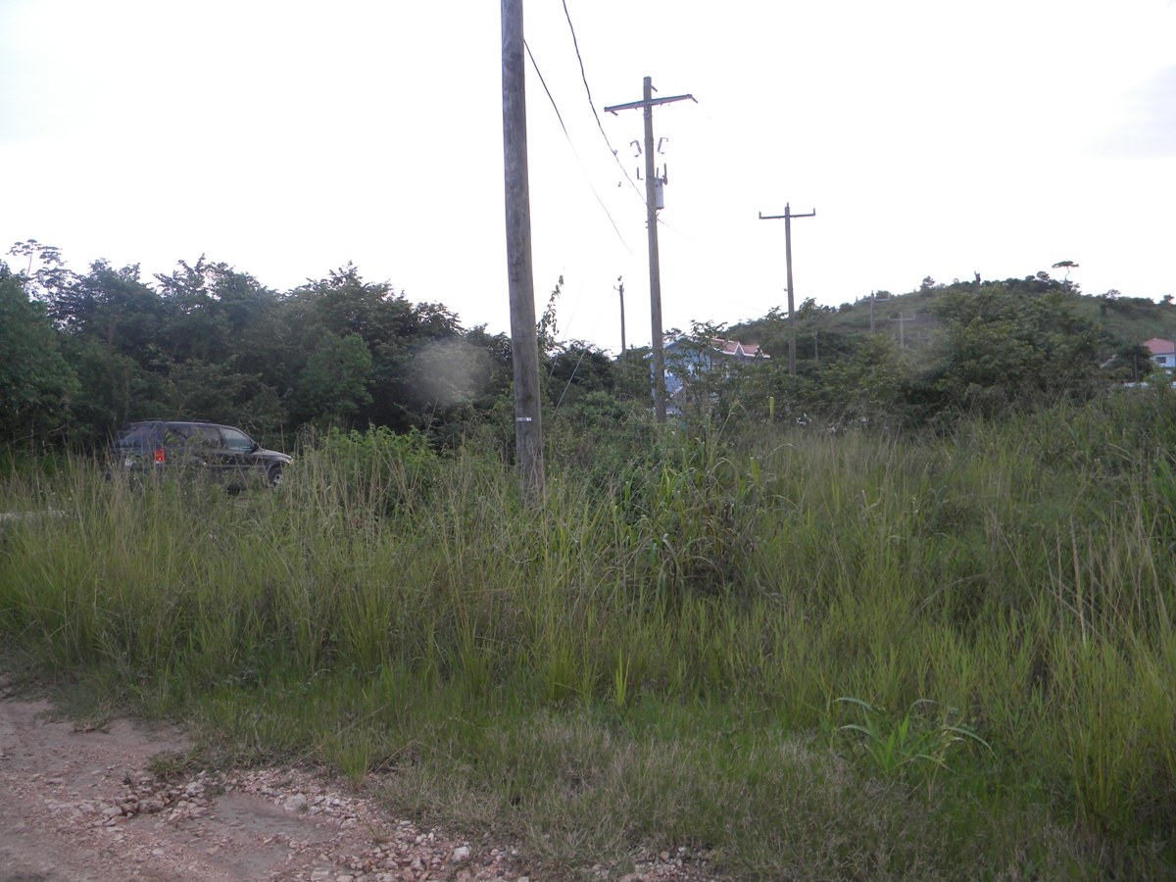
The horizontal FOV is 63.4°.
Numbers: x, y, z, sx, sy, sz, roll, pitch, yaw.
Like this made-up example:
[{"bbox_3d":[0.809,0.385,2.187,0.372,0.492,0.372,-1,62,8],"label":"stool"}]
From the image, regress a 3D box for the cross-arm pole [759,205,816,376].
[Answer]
[{"bbox_3d":[8.710,-4.915,40.623,2.440,10.500,0.360,-2,1,13],"label":"cross-arm pole"}]

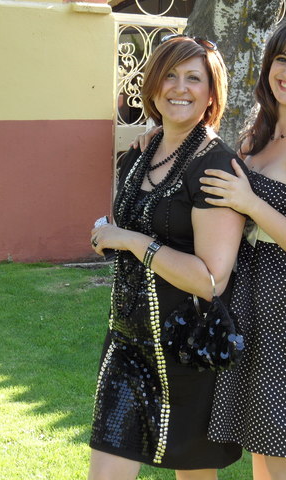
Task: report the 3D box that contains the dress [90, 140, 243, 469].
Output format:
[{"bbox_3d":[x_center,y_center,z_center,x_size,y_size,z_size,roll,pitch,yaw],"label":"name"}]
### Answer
[{"bbox_3d":[0.072,0.154,2.640,0.470,0.867,0.360,8,11,41],"label":"dress"}]

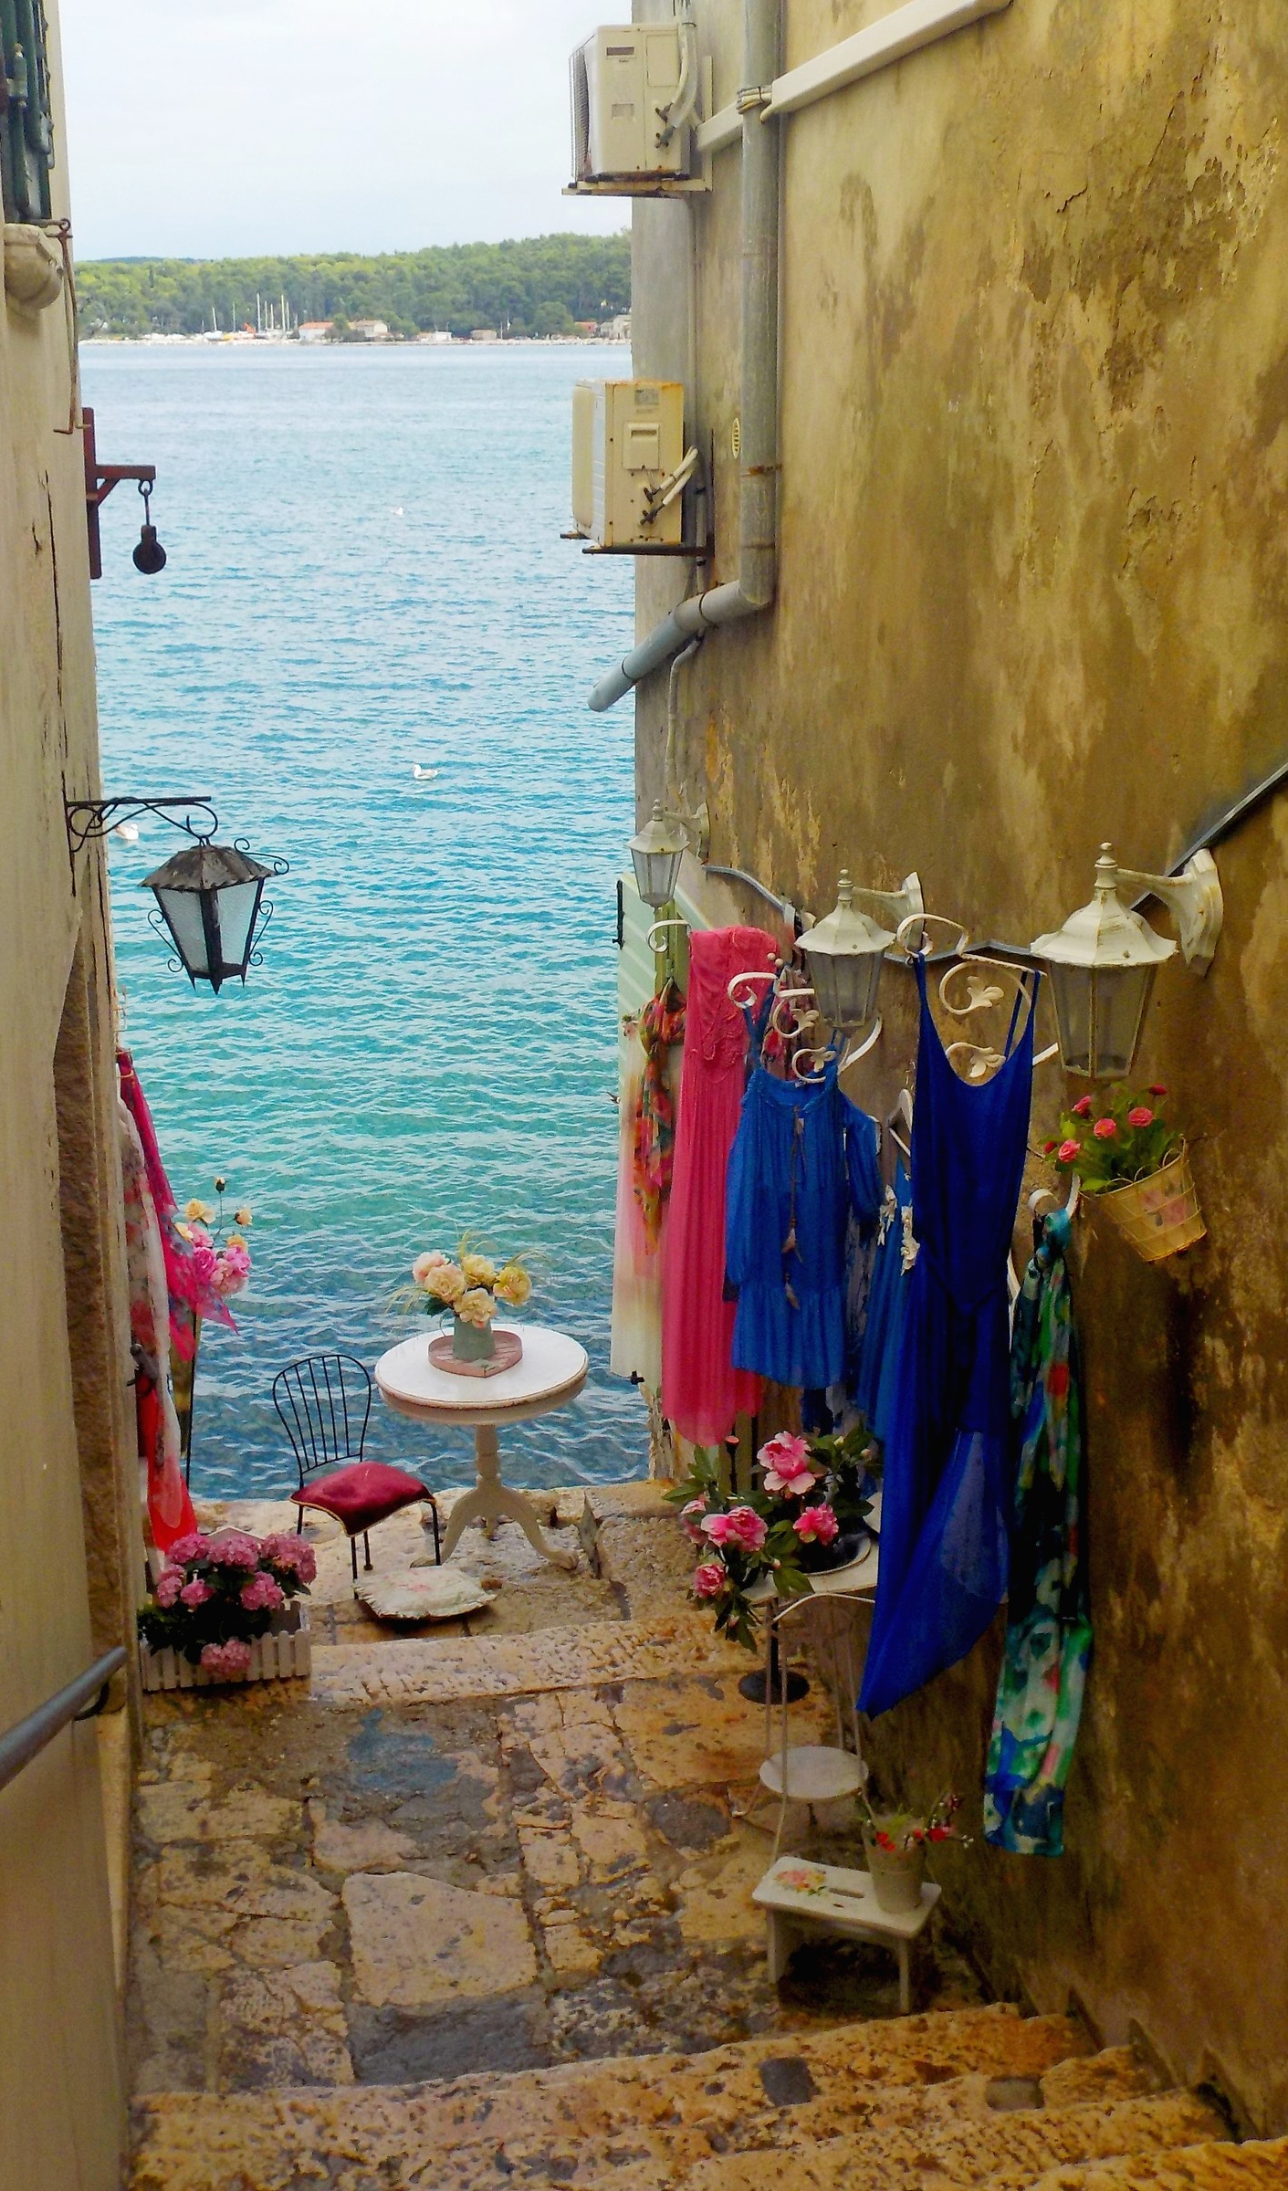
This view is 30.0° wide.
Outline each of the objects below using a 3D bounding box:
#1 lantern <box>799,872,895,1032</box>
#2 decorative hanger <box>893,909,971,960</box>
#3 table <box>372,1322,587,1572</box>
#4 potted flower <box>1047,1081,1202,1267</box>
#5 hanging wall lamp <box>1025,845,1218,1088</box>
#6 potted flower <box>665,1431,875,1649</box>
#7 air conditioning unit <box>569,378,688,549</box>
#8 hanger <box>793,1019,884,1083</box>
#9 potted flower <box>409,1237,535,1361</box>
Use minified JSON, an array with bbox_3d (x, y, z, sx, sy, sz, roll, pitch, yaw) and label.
[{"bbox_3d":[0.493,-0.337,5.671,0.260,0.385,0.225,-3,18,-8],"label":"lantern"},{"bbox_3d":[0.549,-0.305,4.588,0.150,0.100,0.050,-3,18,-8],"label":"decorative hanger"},{"bbox_3d":[-0.560,1.260,8.394,0.735,0.690,0.735,0,18,0],"label":"table"},{"bbox_3d":[0.794,0.120,3.927,0.235,0.295,0.220,-26,20,0],"label":"potted flower"},{"bbox_3d":[0.775,-0.213,3.861,0.300,0.385,0.225,-3,18,-8],"label":"hanging wall lamp"},{"bbox_3d":[0.328,1.095,5.976,0.500,0.570,0.500,-3,18,-8],"label":"potted flower"},{"bbox_3d":[-0.057,-2.214,8.396,0.280,0.535,0.780,-3,18,-8],"label":"air conditioning unit"},{"bbox_3d":[0.502,-0.117,6.215,0.225,0.170,0.050,-3,18,-8],"label":"hanger"},{"bbox_3d":[-0.586,0.703,8.193,0.400,0.440,0.340,0,18,0],"label":"potted flower"}]

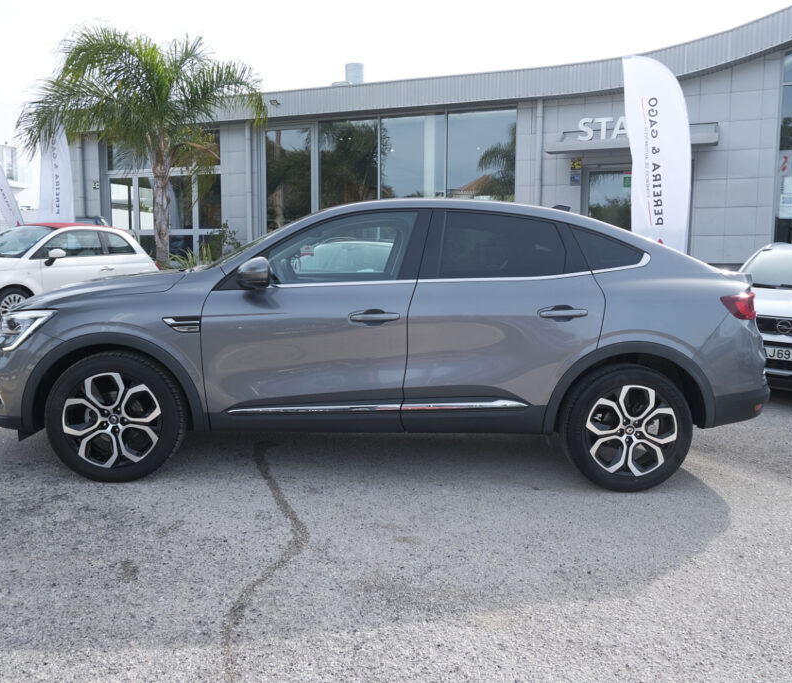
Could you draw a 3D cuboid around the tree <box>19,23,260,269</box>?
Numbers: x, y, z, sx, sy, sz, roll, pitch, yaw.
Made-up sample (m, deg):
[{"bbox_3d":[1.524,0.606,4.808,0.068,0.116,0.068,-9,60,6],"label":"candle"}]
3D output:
[{"bbox_3d":[-4.555,-3.354,13.531,4.400,4.738,4.300,0,6,0],"label":"tree"}]

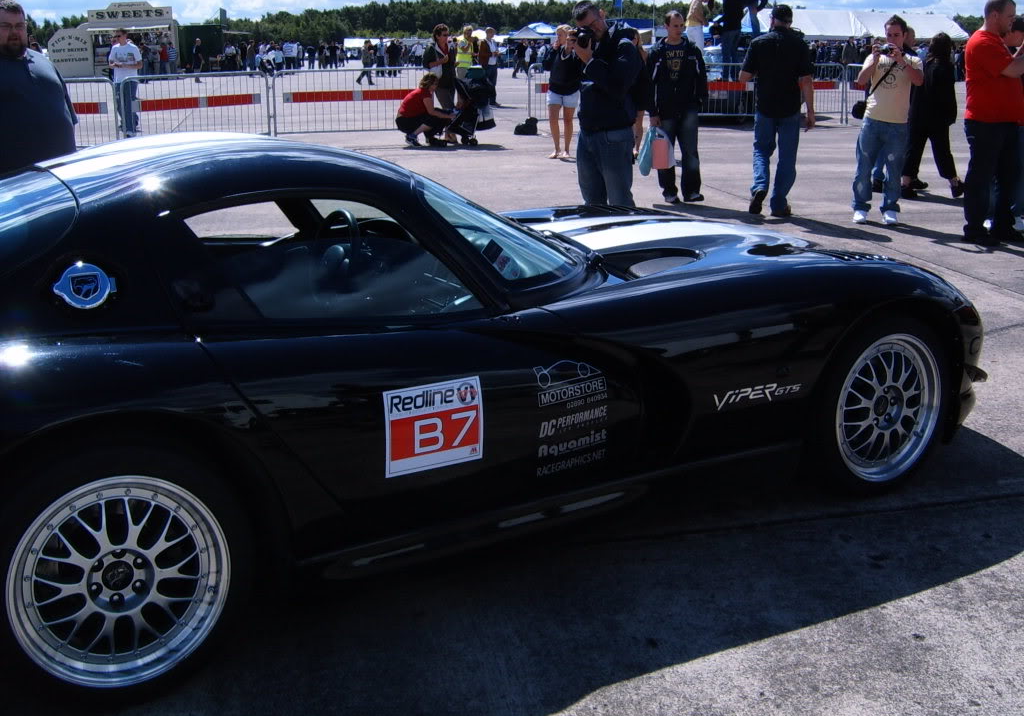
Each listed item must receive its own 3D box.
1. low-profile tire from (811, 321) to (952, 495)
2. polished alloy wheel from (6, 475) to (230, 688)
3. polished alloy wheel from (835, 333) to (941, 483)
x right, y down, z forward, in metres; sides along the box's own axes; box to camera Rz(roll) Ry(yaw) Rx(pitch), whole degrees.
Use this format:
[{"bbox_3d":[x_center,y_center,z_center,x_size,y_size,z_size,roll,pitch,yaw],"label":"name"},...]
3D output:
[{"bbox_3d":[1.183,0.135,3.816,0.645,0.645,0.270,-9,18,-28],"label":"low-profile tire"},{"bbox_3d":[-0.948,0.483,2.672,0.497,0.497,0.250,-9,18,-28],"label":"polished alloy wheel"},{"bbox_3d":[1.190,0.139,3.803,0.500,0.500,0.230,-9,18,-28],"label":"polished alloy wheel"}]

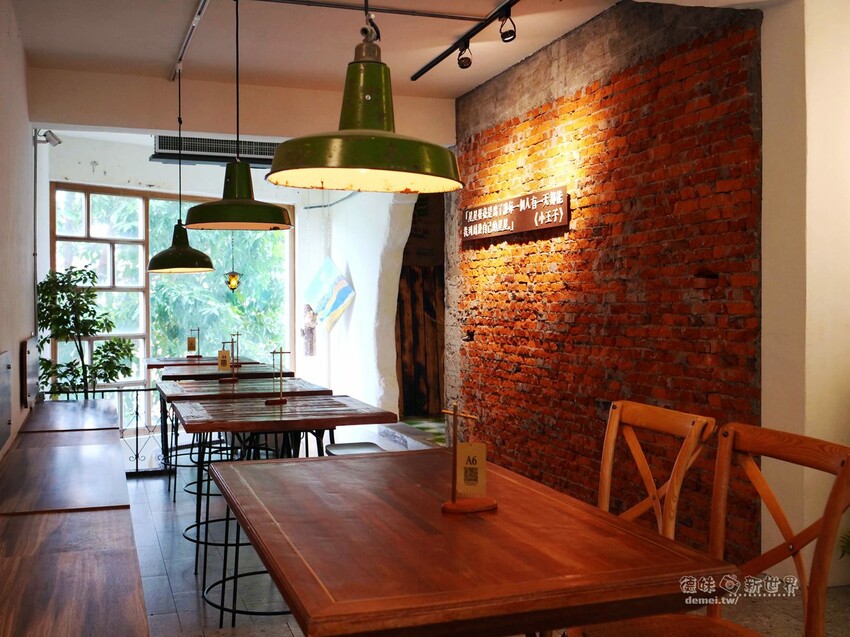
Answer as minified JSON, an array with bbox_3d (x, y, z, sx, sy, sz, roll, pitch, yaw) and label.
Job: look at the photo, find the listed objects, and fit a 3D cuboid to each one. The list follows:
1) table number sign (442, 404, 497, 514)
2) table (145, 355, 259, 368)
[{"bbox_3d":[0.088,0.277,1.846,0.108,0.206,0.055,-1,1,-14],"label":"table number sign"},{"bbox_3d":[-1.603,0.738,6.617,0.745,0.880,0.745,-1,1,-19],"label":"table"}]

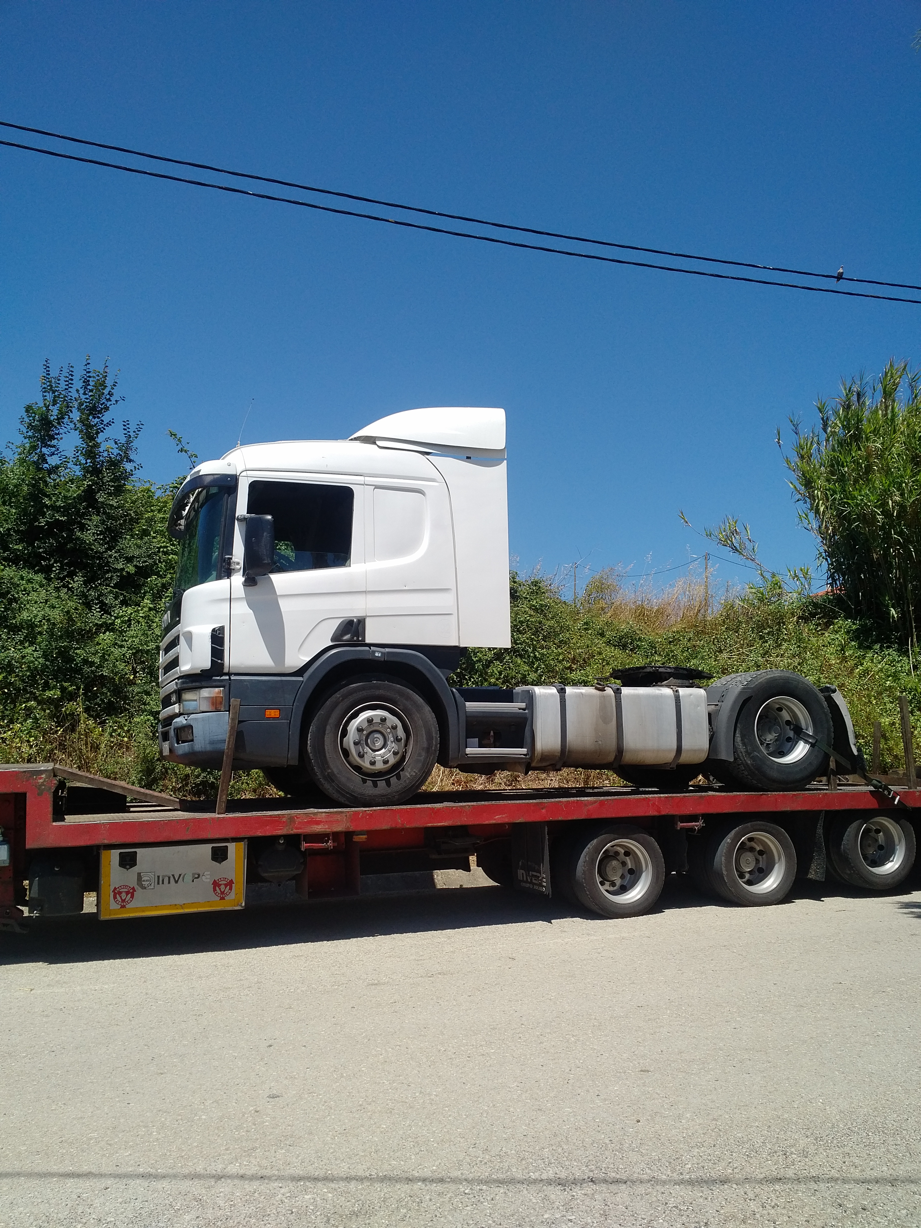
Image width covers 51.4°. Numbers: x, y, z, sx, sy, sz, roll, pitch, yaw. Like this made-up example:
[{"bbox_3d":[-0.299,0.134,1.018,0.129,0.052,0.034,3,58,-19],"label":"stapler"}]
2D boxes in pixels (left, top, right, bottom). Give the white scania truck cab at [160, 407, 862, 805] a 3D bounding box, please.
[{"bbox_3d":[0.351,-0.025,9.095,6.090,3.360,2.550,1,-7,-18],"label":"white scania truck cab"}]

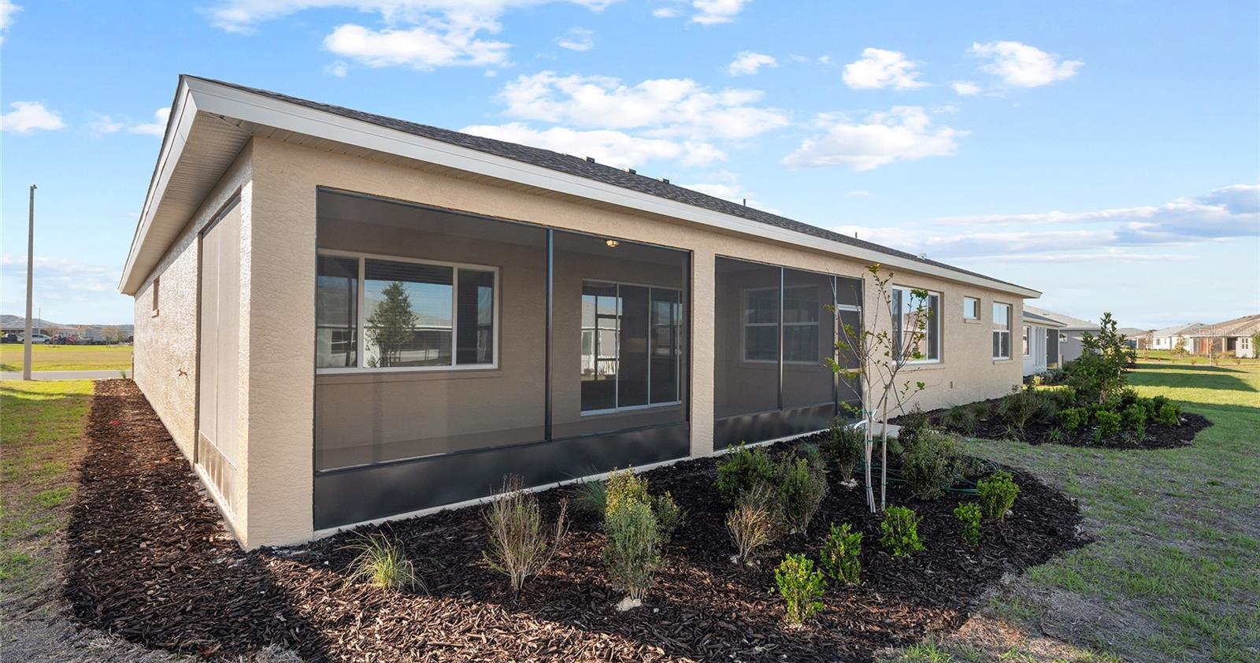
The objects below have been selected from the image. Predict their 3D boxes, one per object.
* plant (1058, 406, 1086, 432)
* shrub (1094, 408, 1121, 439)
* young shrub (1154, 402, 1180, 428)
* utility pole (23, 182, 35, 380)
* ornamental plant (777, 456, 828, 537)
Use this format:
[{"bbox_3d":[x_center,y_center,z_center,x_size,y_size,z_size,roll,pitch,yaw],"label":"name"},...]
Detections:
[{"bbox_3d":[7.961,1.570,10.096,0.430,0.460,0.417,0,-1,38],"label":"plant"},{"bbox_3d":[7.700,1.461,9.013,0.326,0.450,0.330,-1,-1,40],"label":"shrub"},{"bbox_3d":[9.691,1.481,10.097,0.346,0.442,0.340,-1,-2,44],"label":"young shrub"},{"bbox_3d":[-24.934,-2.035,23.264,0.220,8.108,0.220,1,-1,-43],"label":"utility pole"},{"bbox_3d":[1.416,1.336,4.610,0.400,0.630,0.388,0,-1,17],"label":"ornamental plant"}]

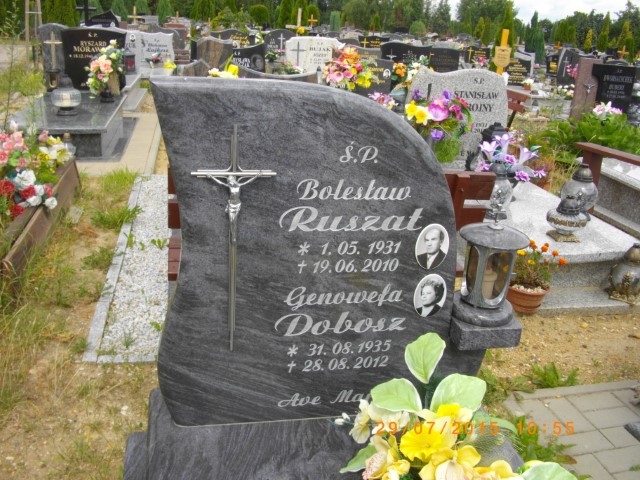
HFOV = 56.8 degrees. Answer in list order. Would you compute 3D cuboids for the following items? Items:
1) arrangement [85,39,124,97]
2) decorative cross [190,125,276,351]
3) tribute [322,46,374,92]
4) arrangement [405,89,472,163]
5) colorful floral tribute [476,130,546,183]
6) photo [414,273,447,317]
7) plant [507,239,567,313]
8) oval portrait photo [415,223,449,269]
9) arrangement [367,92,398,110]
[{"bbox_3d":[-2.473,-1.955,6.800,0.413,0.684,0.360,-1,21,-10],"label":"arrangement"},{"bbox_3d":[-0.202,0.013,1.415,0.198,0.565,0.036,-1,15,-8],"label":"decorative cross"},{"bbox_3d":[0.302,-1.771,6.300,0.540,0.549,0.420,-1,21,-10],"label":"tribute"},{"bbox_3d":[0.876,-0.818,4.400,0.472,0.595,0.380,-1,21,-10],"label":"arrangement"},{"bbox_3d":[1.339,-0.572,4.150,0.447,0.376,0.360,-1,21,-10],"label":"colorful floral tribute"},{"bbox_3d":[0.290,0.148,1.538,0.090,0.120,0.012,-1,15,-8],"label":"photo"},{"bbox_3d":[1.056,0.160,2.924,0.270,0.325,0.280,-1,21,-10],"label":"plant"},{"bbox_3d":[0.289,0.020,1.504,0.090,0.120,0.012,-1,15,-8],"label":"oval portrait photo"},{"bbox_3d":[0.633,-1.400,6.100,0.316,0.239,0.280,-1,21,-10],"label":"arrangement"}]

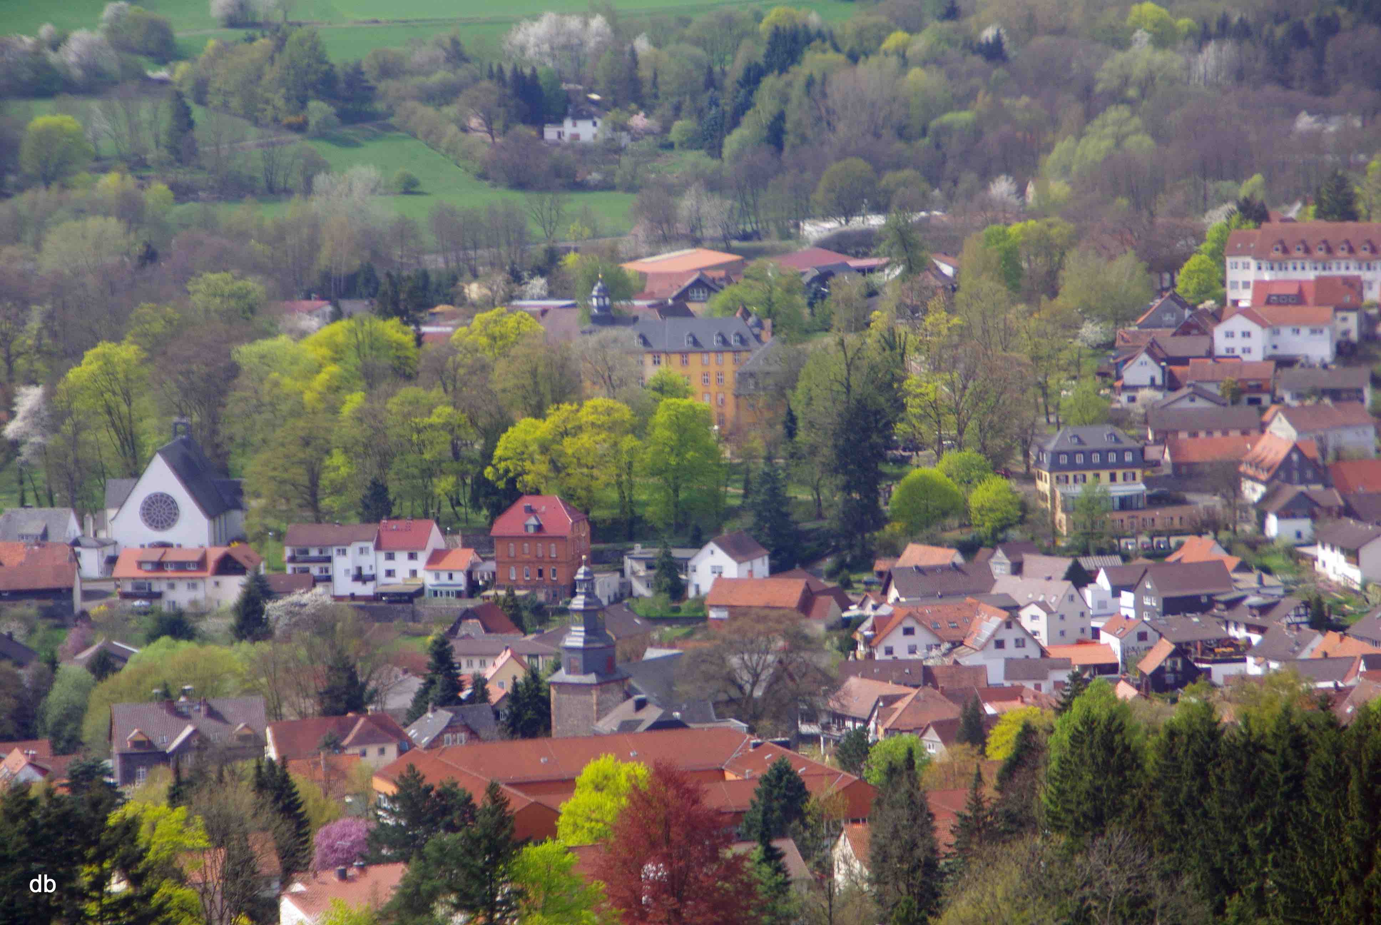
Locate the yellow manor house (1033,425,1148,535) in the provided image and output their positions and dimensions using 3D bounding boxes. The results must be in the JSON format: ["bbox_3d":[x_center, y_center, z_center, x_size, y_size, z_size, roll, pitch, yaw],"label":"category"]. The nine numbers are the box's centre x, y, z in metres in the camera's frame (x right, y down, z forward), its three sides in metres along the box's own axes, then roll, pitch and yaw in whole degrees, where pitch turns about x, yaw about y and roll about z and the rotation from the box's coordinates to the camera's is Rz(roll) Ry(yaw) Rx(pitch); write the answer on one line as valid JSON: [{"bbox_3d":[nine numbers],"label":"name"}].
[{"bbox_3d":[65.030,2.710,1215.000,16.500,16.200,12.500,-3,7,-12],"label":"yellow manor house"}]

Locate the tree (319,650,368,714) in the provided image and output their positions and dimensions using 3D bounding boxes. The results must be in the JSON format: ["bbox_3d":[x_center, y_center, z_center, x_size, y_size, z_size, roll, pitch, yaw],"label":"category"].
[{"bbox_3d":[-47.860,30.930,1035.000,7.010,9.750,7.010,-2,6,-3],"label":"tree"}]

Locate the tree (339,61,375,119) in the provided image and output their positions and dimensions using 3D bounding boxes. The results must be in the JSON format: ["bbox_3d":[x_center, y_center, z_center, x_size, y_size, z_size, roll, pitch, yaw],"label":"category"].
[{"bbox_3d":[-81.470,-90.920,1830.000,8.700,14.850,8.700,-2,6,-2],"label":"tree"}]

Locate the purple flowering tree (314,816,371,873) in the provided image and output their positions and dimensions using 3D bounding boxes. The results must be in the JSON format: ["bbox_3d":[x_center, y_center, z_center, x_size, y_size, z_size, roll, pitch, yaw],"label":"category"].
[{"bbox_3d":[-42.110,46.790,905.000,7.170,7.830,6.960,-2,7,0],"label":"purple flowering tree"}]

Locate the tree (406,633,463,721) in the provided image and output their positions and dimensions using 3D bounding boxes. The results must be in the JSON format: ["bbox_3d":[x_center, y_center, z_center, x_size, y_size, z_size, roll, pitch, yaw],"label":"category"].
[{"bbox_3d":[-35.435,30.404,1040.000,8.090,13.120,8.090,-1,5,0],"label":"tree"}]

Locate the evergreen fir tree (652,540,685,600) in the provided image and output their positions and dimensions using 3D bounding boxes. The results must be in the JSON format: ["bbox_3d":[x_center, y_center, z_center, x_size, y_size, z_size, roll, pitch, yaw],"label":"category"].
[{"bbox_3d":[-3.461,16.794,1172.000,5.400,9.240,5.400,-1,5,0],"label":"evergreen fir tree"}]

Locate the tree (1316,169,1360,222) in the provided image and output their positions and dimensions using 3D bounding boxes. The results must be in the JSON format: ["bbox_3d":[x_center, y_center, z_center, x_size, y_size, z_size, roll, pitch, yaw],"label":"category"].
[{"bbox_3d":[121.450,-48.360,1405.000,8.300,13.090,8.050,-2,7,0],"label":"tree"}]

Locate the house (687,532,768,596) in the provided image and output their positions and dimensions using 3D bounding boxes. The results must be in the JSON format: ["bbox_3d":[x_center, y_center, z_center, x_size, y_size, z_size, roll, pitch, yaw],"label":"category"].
[{"bbox_3d":[5.840,16.180,1177.260,8.700,9.200,12.500,1,7,22],"label":"house"}]

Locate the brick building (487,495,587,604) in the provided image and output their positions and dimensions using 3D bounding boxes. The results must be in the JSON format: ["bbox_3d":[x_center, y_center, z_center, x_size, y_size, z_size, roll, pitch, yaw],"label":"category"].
[{"bbox_3d":[-23.660,13.110,1170.030,12.400,15.800,12.300,0,6,16],"label":"brick building"}]

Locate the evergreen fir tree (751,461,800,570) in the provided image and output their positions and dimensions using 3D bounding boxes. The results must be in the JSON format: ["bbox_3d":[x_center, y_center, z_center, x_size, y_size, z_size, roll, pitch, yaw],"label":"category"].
[{"bbox_3d":[13.340,8.780,1195.000,7.920,18.360,7.920,-1,6,1],"label":"evergreen fir tree"}]

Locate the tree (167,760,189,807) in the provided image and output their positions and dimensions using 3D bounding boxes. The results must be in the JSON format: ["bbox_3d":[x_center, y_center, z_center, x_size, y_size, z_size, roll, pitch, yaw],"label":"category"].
[{"bbox_3d":[-64.327,40.612,940.000,2.840,6.470,2.840,-1,5,0],"label":"tree"}]

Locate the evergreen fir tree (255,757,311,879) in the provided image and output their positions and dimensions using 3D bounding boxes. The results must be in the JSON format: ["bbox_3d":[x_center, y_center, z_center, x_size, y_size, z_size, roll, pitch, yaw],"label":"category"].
[{"bbox_3d":[-47.969,41.853,882.000,6.350,14.030,6.350,-1,5,0],"label":"evergreen fir tree"}]

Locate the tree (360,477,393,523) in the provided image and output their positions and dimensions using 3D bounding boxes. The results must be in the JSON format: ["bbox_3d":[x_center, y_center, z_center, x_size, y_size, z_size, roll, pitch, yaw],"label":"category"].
[{"bbox_3d":[-48.930,6.380,1165.000,5.040,8.230,4.880,-2,7,0],"label":"tree"}]

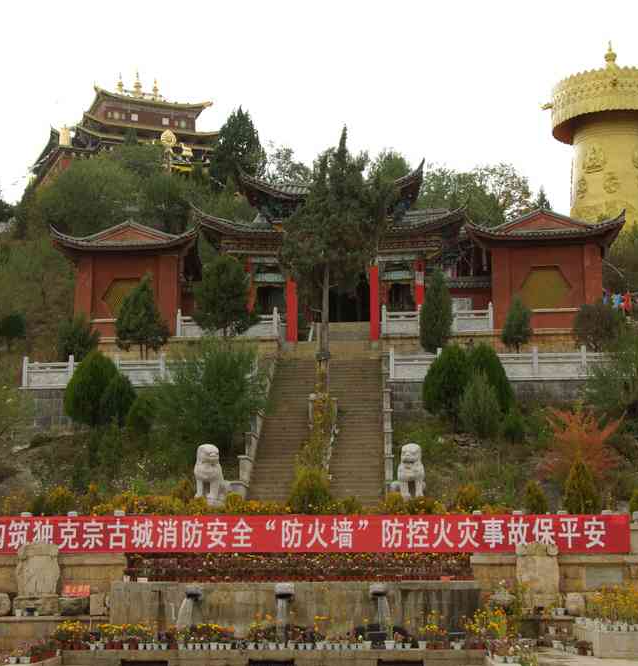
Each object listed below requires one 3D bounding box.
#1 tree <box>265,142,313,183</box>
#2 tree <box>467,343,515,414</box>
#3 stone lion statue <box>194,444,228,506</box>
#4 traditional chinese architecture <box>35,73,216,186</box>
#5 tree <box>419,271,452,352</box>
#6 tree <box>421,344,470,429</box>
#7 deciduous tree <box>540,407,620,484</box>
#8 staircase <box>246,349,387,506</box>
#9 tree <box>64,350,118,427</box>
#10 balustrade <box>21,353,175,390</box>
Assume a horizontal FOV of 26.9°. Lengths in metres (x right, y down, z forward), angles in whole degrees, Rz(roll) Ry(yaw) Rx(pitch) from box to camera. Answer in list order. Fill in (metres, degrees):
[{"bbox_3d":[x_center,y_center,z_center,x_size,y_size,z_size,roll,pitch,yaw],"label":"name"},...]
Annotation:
[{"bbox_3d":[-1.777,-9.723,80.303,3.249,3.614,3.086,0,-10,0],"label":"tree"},{"bbox_3d":[5.142,1.436,40.495,1.578,2.325,1.499,0,-10,0],"label":"tree"},{"bbox_3d":[-2.795,3.731,34.700,0.900,1.680,1.100,-1,-10,6],"label":"stone lion statue"},{"bbox_3d":[-15.398,-15.734,112.000,15.500,11.500,12.500,3,-10,-19],"label":"traditional chinese architecture"},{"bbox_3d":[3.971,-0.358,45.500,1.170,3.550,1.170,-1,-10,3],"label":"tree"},{"bbox_3d":[4.173,1.781,44.025,1.649,2.825,1.649,0,-10,0],"label":"tree"},{"bbox_3d":[7.347,3.189,37.500,2.250,2.250,2.100,-1,-10,3],"label":"deciduous tree"},{"bbox_3d":[0.196,2.754,43.252,4.100,6.100,10.700,-1,-10,3],"label":"staircase"},{"bbox_3d":[-7.674,1.910,45.123,1.785,2.656,1.785,0,-10,0],"label":"tree"},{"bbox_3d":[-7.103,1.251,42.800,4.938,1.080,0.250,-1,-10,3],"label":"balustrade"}]

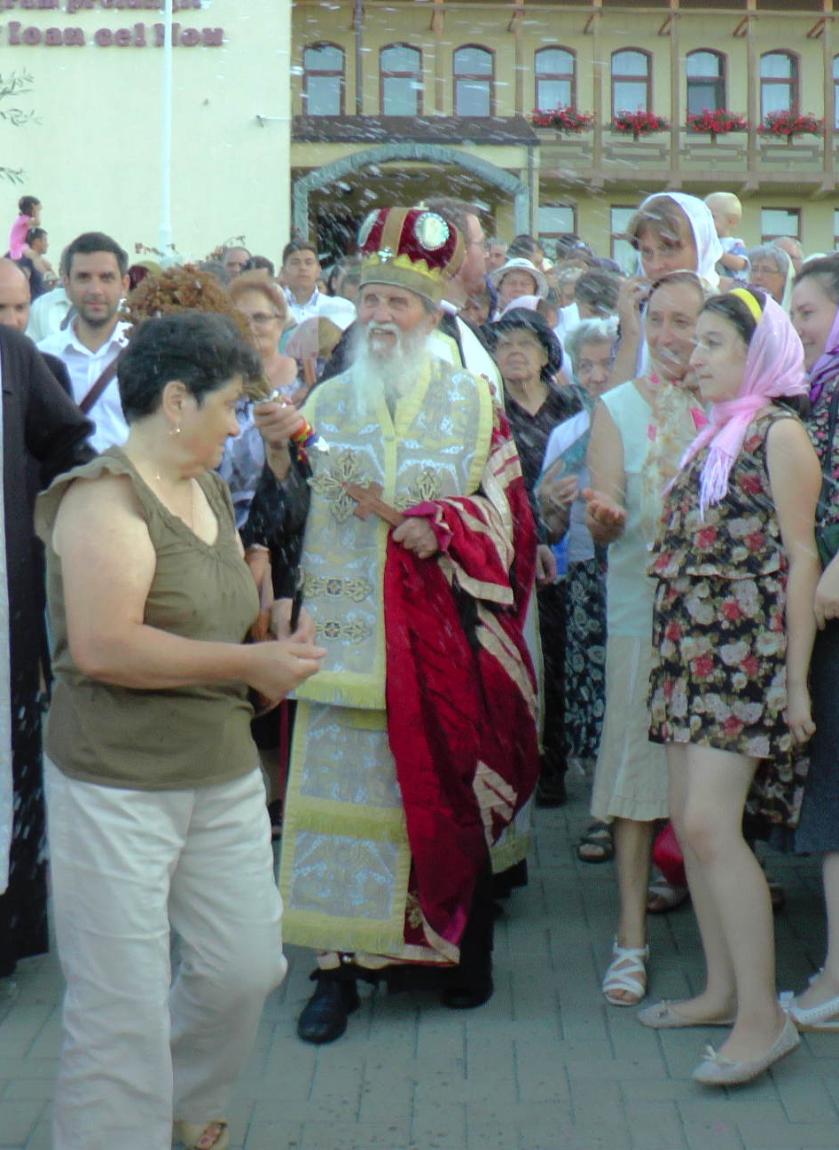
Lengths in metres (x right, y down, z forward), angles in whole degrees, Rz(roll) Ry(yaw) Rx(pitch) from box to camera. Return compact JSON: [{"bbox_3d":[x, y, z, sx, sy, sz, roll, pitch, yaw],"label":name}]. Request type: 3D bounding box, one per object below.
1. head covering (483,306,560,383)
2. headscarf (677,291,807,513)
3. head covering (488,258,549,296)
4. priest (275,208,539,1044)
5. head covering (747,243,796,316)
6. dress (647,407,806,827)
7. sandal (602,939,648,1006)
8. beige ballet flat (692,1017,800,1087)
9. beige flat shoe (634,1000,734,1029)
[{"bbox_3d":[0.316,-0.704,5.030,0.235,0.185,0.270,-1,-3,14],"label":"head covering"},{"bbox_3d":[0.641,-0.349,3.290,0.270,0.450,0.230,-5,9,-30],"label":"headscarf"},{"bbox_3d":[0.437,-1.308,7.200,0.270,0.160,0.290,0,0,6],"label":"head covering"},{"bbox_3d":[-0.038,0.098,3.500,0.580,1.730,0.480,3,9,20],"label":"priest"},{"bbox_3d":[1.485,-1.233,6.900,0.195,0.320,0.220,3,9,21],"label":"head covering"},{"bbox_3d":[0.620,0.071,3.330,0.310,0.820,0.370,-5,10,-33],"label":"dress"},{"bbox_3d":[0.485,0.896,3.794,0.098,0.100,0.245,2,8,12],"label":"sandal"},{"bbox_3d":[0.674,0.982,3.380,0.245,0.080,0.085,-13,12,-18],"label":"beige ballet flat"},{"bbox_3d":[0.600,0.947,3.601,0.240,0.063,0.083,-1,8,-7],"label":"beige flat shoe"}]

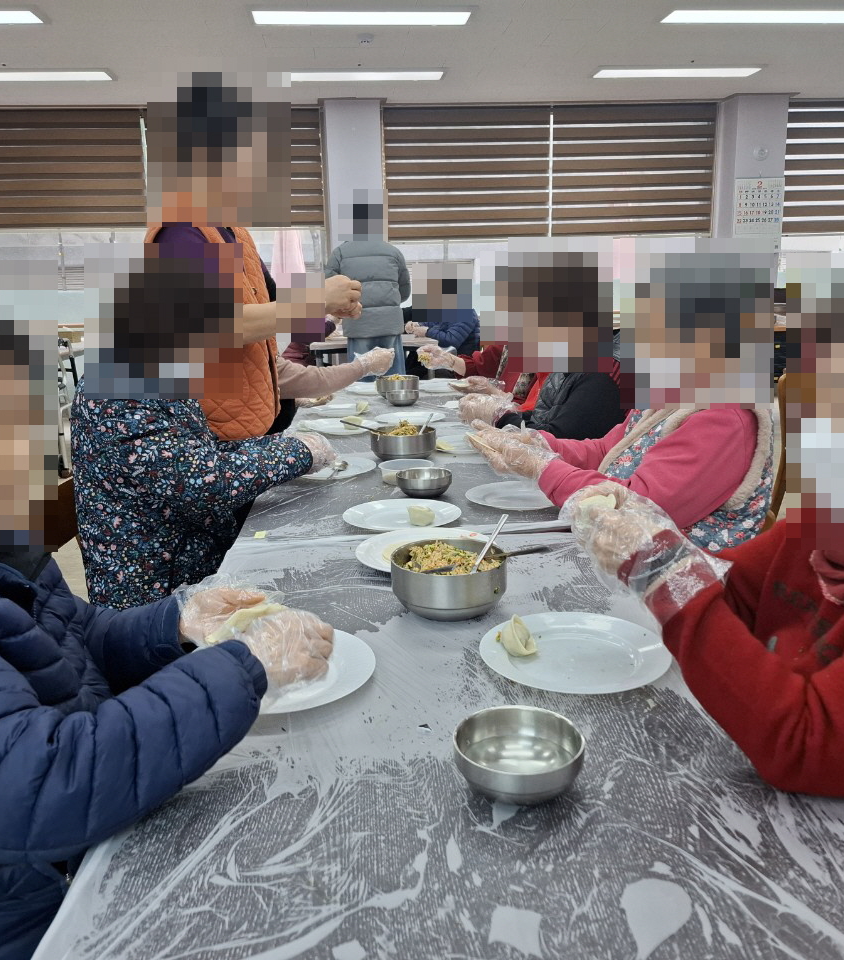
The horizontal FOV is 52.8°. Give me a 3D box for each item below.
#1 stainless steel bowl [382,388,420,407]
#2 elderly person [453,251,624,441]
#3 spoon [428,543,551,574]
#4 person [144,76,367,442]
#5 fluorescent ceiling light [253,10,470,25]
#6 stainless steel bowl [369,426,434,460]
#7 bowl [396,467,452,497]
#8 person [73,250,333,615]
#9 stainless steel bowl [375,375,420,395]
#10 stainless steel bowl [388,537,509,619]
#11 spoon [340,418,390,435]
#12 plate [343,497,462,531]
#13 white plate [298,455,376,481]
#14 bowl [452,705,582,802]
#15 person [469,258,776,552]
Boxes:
[{"bbox_3d":[-0.075,-0.326,3.402,0.131,0.050,0.131,-1,13,0],"label":"stainless steel bowl"},{"bbox_3d":[0.368,-0.015,2.606,0.640,1.260,0.480,-4,14,-10],"label":"elderly person"},{"bbox_3d":[0.104,0.116,1.287,0.210,0.025,0.042,-11,17,-27],"label":"spoon"},{"bbox_3d":[-0.397,-0.116,2.156,0.500,1.660,0.480,-1,14,2],"label":"person"},{"bbox_3d":[-0.340,-2.659,4.894,1.250,0.060,0.280,-2,14,-4],"label":"fluorescent ceiling light"},{"bbox_3d":[-0.050,-0.101,2.345,0.176,0.075,0.176,-1,14,0],"label":"stainless steel bowl"},{"bbox_3d":[0.007,0.007,2.008,0.131,0.050,0.131,-1,13,0],"label":"bowl"},{"bbox_3d":[-0.464,0.157,1.958,0.650,1.260,0.500,-6,14,-19],"label":"person"},{"bbox_3d":[-0.101,-0.387,3.592,0.180,0.080,0.180,-1,13,0],"label":"stainless steel bowl"},{"bbox_3d":[0.043,0.157,1.310,0.180,0.083,0.180,-1,13,0],"label":"stainless steel bowl"},{"bbox_3d":[-0.150,-0.143,2.403,0.210,0.025,0.042,19,21,26],"label":"spoon"},{"bbox_3d":[-0.039,0.079,1.714,0.239,0.022,0.239,-1,14,0],"label":"plate"},{"bbox_3d":[-0.233,-0.020,2.142,0.242,0.022,0.242,-3,14,-5],"label":"white plate"},{"bbox_3d":[0.096,0.275,0.843,0.128,0.045,0.128,-1,14,0],"label":"bowl"},{"bbox_3d":[0.435,0.146,1.881,0.670,1.230,0.500,-3,14,-7],"label":"person"}]

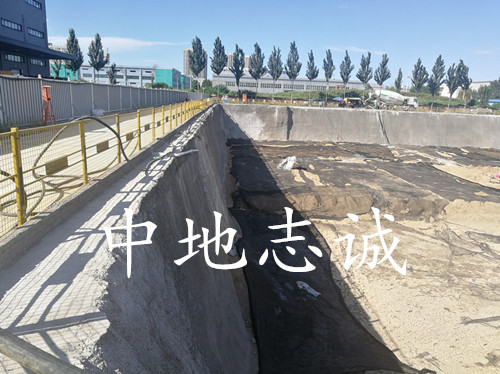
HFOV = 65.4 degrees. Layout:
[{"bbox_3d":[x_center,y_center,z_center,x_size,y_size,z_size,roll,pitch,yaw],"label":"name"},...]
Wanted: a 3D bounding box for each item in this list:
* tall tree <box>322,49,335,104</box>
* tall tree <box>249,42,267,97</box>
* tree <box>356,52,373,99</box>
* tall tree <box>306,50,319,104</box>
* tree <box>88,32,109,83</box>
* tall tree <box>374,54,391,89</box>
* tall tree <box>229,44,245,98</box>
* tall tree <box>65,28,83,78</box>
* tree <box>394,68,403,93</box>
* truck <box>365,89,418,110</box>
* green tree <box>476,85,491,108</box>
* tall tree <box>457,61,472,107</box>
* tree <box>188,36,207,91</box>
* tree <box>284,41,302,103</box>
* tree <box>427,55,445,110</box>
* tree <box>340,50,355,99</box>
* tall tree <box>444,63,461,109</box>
[{"bbox_3d":[15.110,-20.330,73.290,2.500,10.680,2.500,2,13,0],"label":"tall tree"},{"bbox_3d":[1.347,-20.617,70.000,3.140,10.280,2.990,2,13,0],"label":"tall tree"},{"bbox_3d":[21.214,-19.958,72.500,2.980,9.790,2.830,2,13,0],"label":"tree"},{"bbox_3d":[11.458,-20.144,72.000,2.400,9.800,2.280,2,13,0],"label":"tall tree"},{"bbox_3d":[-26.831,-21.474,69.000,3.450,10.940,3.280,2,13,0],"label":"tree"},{"bbox_3d":[24.657,-19.632,72.500,2.980,9.710,2.830,2,13,0],"label":"tall tree"},{"bbox_3d":[-2.720,-23.918,81.520,3.350,11.160,3.350,2,13,-2],"label":"tall tree"},{"bbox_3d":[-31.283,-22.225,69.054,3.190,11.000,3.190,-4,15,-23],"label":"tall tree"},{"bbox_3d":[33.968,-23.248,88.937,1.940,7.300,1.940,7,14,19],"label":"tree"},{"bbox_3d":[27.670,-16.960,75.550,10.000,4.000,2.550,3,13,4],"label":"truck"},{"bbox_3d":[45.549,-17.361,76.000,2.630,4.950,2.500,2,13,0],"label":"green tree"},{"bbox_3d":[48.418,-23.038,87.943,3.610,10.530,3.610,9,15,27],"label":"tall tree"},{"bbox_3d":[-10.342,-23.738,76.750,3.550,11.130,3.550,1,14,-8],"label":"tree"},{"bbox_3d":[8.230,-20.900,72.170,3.300,11.790,3.300,2,13,0],"label":"tree"},{"bbox_3d":[34.757,-19.440,73.000,3.280,10.240,3.120,2,13,0],"label":"tree"},{"bbox_3d":[18.770,-20.280,73.800,2.700,10.600,2.700,2,13,0],"label":"tree"},{"bbox_3d":[39.800,-19.410,75.930,3.000,9.470,3.000,2,13,0],"label":"tall tree"}]

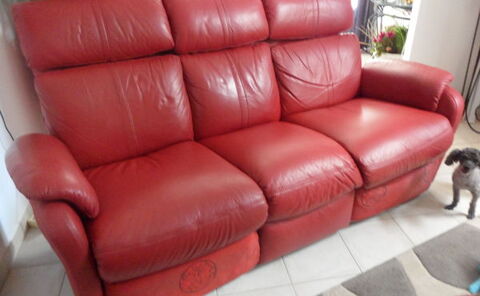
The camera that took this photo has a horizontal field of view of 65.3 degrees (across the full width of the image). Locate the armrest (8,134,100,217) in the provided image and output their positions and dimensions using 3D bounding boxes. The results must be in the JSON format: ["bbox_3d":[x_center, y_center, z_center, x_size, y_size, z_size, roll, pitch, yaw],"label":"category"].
[{"bbox_3d":[-0.694,0.062,1.387,0.219,0.181,0.575,-15,25,-23],"label":"armrest"}]

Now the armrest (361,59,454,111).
[{"bbox_3d":[0.920,-0.381,2.105,0.212,0.181,0.575,-15,25,-23],"label":"armrest"}]

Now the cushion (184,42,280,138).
[{"bbox_3d":[-0.066,-0.340,2.071,0.529,0.438,0.188,-15,16,-23],"label":"cushion"}]

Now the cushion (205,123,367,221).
[{"bbox_3d":[0.156,0.016,1.774,0.529,0.225,0.713,-15,26,-23],"label":"cushion"}]

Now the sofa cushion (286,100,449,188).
[{"bbox_3d":[0.638,-0.117,1.988,0.559,0.225,0.713,-15,26,-23],"label":"sofa cushion"}]

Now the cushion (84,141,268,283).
[{"bbox_3d":[-0.339,0.152,1.555,0.600,0.225,0.713,-15,26,-23],"label":"cushion"}]

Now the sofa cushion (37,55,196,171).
[{"bbox_3d":[-0.581,-0.199,1.842,0.631,0.438,0.188,-15,16,-23],"label":"sofa cushion"}]

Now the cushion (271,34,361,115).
[{"bbox_3d":[0.433,-0.477,2.293,0.594,0.438,0.188,-15,16,-23],"label":"cushion"}]

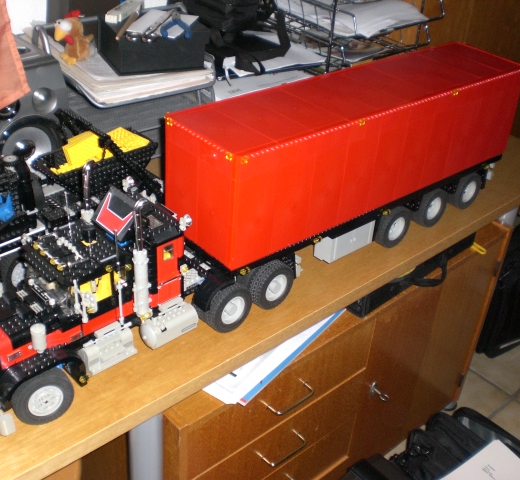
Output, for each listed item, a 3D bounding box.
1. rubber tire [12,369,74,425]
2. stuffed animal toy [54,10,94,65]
[{"bbox_3d":[-0.239,0.170,0.771,0.067,0.067,0.022,-19,39,-33],"label":"rubber tire"},{"bbox_3d":[-0.355,-0.387,1.342,0.078,0.094,0.057,-21,40,-35],"label":"stuffed animal toy"}]

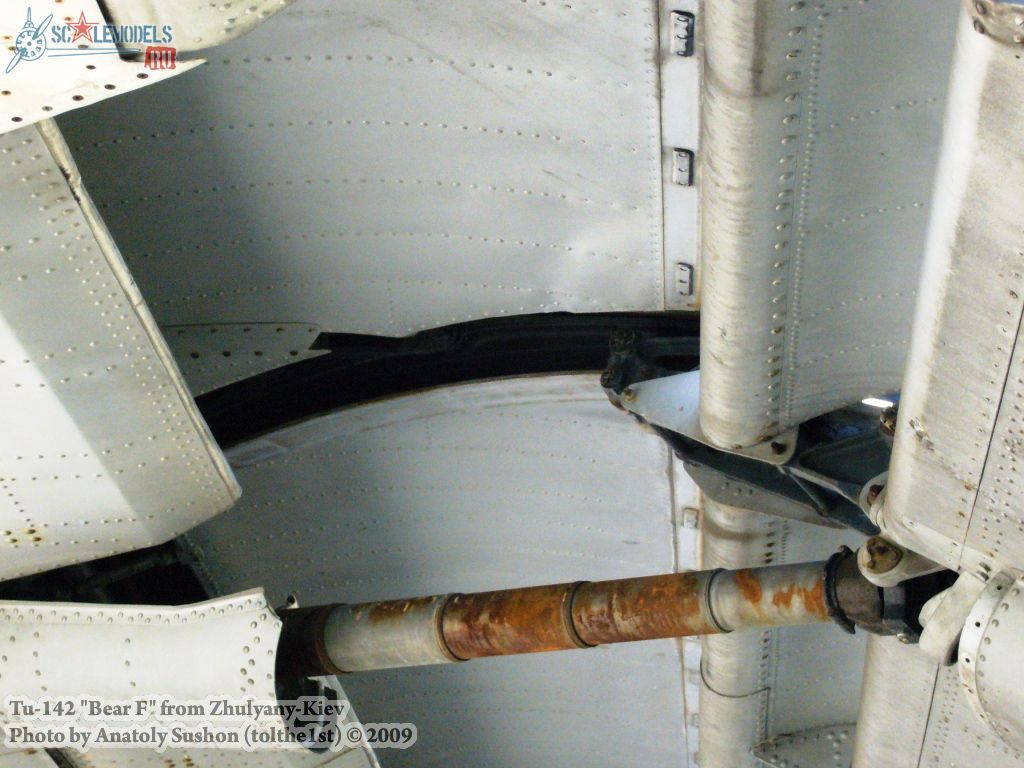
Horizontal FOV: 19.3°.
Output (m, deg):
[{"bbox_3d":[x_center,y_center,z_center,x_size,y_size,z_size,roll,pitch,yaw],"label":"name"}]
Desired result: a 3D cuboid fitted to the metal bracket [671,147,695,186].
[{"bbox_3d":[0.245,-0.311,4.320,0.030,0.014,0.115,8,-17,6],"label":"metal bracket"}]

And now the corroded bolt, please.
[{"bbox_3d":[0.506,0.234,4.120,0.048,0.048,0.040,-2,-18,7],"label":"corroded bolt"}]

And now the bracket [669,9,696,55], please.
[{"bbox_3d":[0.221,-0.453,3.900,0.030,0.014,0.115,8,-17,6],"label":"bracket"}]

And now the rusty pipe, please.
[{"bbox_3d":[0.066,0.349,4.500,1.100,0.109,0.109,-9,-21,36],"label":"rusty pipe"}]

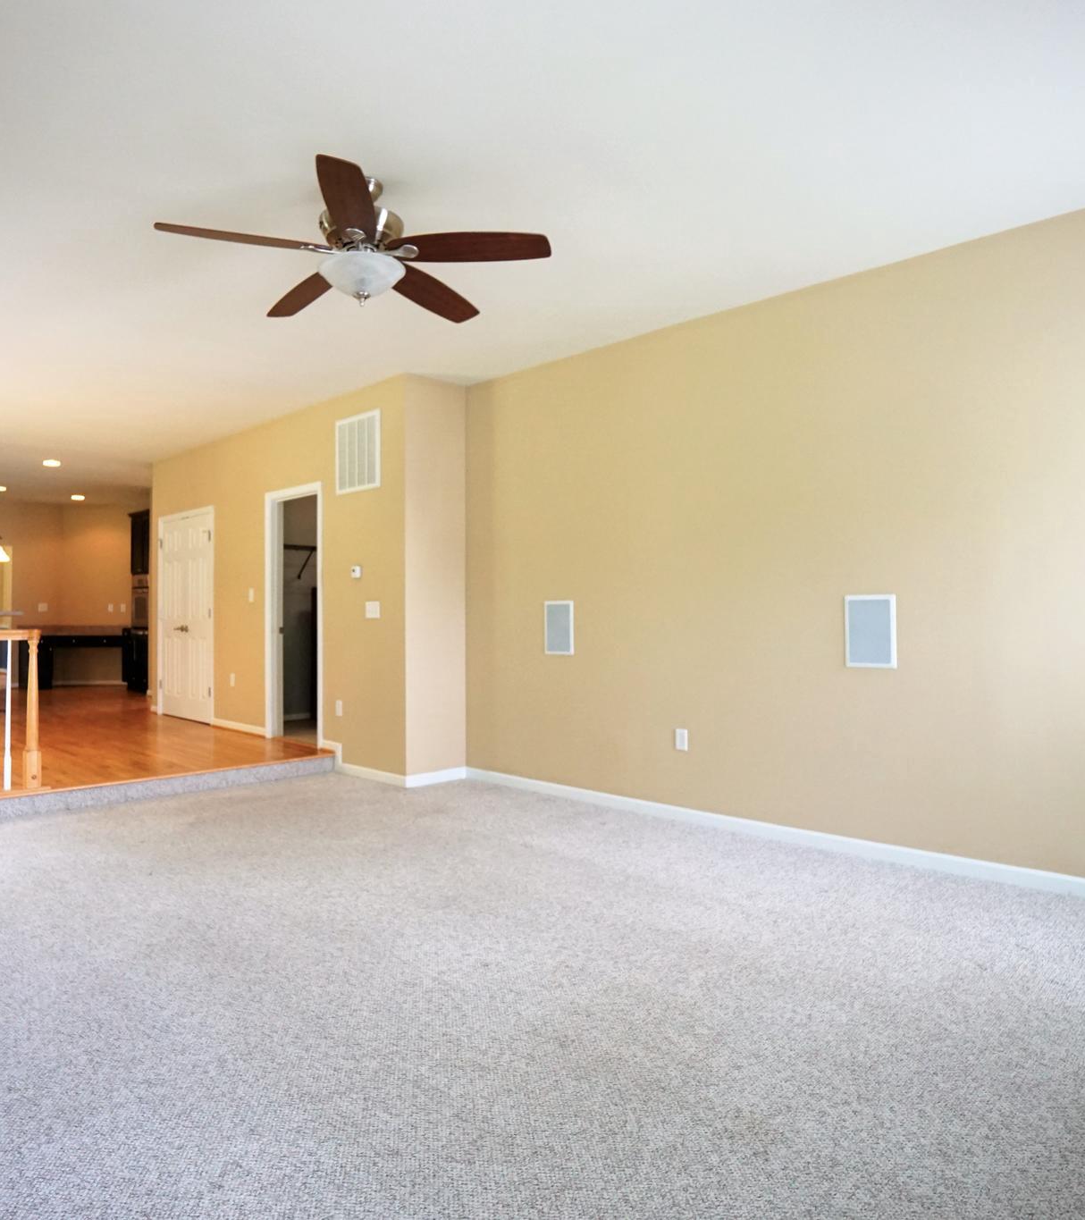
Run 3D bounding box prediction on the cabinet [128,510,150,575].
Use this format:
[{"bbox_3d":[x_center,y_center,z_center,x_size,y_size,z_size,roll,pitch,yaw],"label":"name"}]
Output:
[{"bbox_3d":[-5.054,-0.863,10.083,0.630,0.830,0.580,-1,-1,41],"label":"cabinet"}]

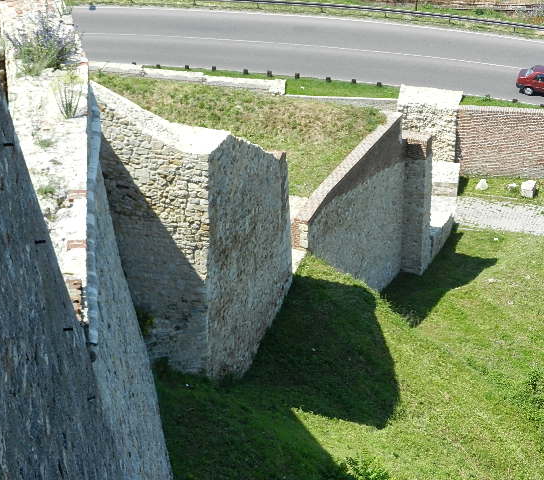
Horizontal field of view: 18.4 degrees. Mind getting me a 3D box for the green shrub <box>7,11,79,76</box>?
[{"bbox_3d":[-5.593,-4.788,41.000,1.600,1.350,1.350,0,28,0],"label":"green shrub"}]

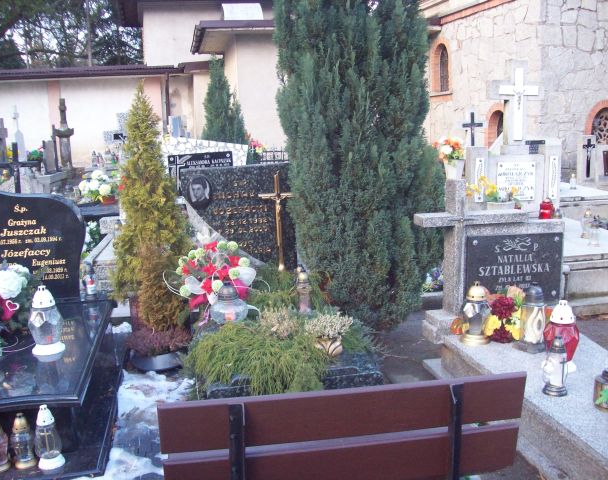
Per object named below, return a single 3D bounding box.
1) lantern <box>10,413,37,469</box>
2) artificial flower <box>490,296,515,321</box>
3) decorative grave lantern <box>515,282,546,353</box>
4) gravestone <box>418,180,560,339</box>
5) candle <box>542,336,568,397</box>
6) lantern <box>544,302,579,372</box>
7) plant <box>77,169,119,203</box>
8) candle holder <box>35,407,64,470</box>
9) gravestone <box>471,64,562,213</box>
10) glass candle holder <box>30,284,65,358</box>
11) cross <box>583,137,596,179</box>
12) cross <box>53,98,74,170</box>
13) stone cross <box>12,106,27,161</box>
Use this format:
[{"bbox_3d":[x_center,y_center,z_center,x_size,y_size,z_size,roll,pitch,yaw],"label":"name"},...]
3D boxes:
[{"bbox_3d":[-1.209,0.857,2.869,0.100,0.237,0.100,-3,10,-11],"label":"lantern"},{"bbox_3d":[1.079,0.370,3.600,0.135,0.125,0.110,2,9,17],"label":"artificial flower"},{"bbox_3d":[1.151,0.389,3.350,0.160,0.349,0.155,-3,10,-12],"label":"decorative grave lantern"},{"bbox_3d":[1.200,0.105,4.295,0.990,1.030,0.280,-3,10,-12],"label":"gravestone"},{"bbox_3d":[1.119,0.553,2.948,0.107,0.257,0.107,-3,10,-12],"label":"candle"},{"bbox_3d":[1.211,0.451,3.137,0.165,0.333,0.165,-3,10,-12],"label":"lantern"},{"bbox_3d":[-2.223,-0.568,7.200,0.440,0.360,0.380,-3,10,-11],"label":"plant"},{"bbox_3d":[-1.093,0.838,2.852,0.118,0.276,0.118,-3,10,-11],"label":"candle holder"},{"bbox_3d":[2.208,-1.039,6.950,0.960,1.560,0.300,-3,10,-13],"label":"gravestone"},{"bbox_3d":[-1.395,0.432,3.620,0.185,0.345,0.185,-3,9,-12],"label":"glass candle holder"},{"bbox_3d":[4.289,-1.232,10.000,0.210,0.600,0.070,-3,10,-12],"label":"cross"},{"bbox_3d":[-4.444,-1.950,12.300,0.380,1.330,0.270,-3,9,-12],"label":"cross"},{"bbox_3d":[-5.553,-2.070,13.000,0.220,1.080,0.180,-2,10,-8],"label":"stone cross"}]

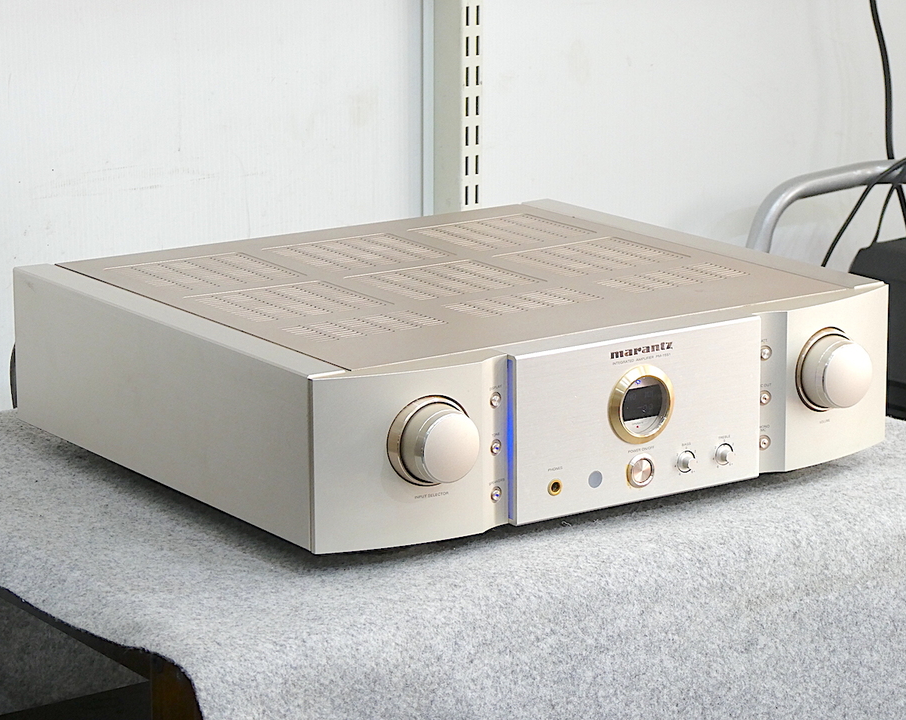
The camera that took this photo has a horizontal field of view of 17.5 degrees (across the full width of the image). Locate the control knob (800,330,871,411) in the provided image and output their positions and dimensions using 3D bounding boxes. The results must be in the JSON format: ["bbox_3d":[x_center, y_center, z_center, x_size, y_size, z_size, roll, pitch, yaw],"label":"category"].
[{"bbox_3d":[0.240,0.008,1.840,0.052,0.052,0.024,-9,17,-34],"label":"control knob"}]

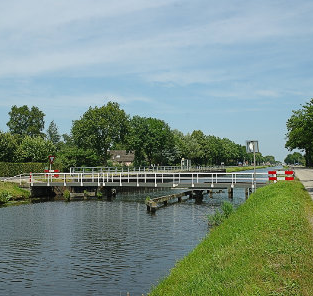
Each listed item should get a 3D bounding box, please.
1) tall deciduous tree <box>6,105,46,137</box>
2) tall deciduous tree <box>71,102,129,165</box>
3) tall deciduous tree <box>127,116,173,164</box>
[{"bbox_3d":[-30.530,-2.140,95.000,8.860,15.750,8.860,0,-2,0],"label":"tall deciduous tree"},{"bbox_3d":[-13.030,-2.360,94.000,13.150,16.020,13.150,0,-2,0],"label":"tall deciduous tree"},{"bbox_3d":[-1.690,-1.140,115.000,13.260,15.210,13.260,0,-2,0],"label":"tall deciduous tree"}]

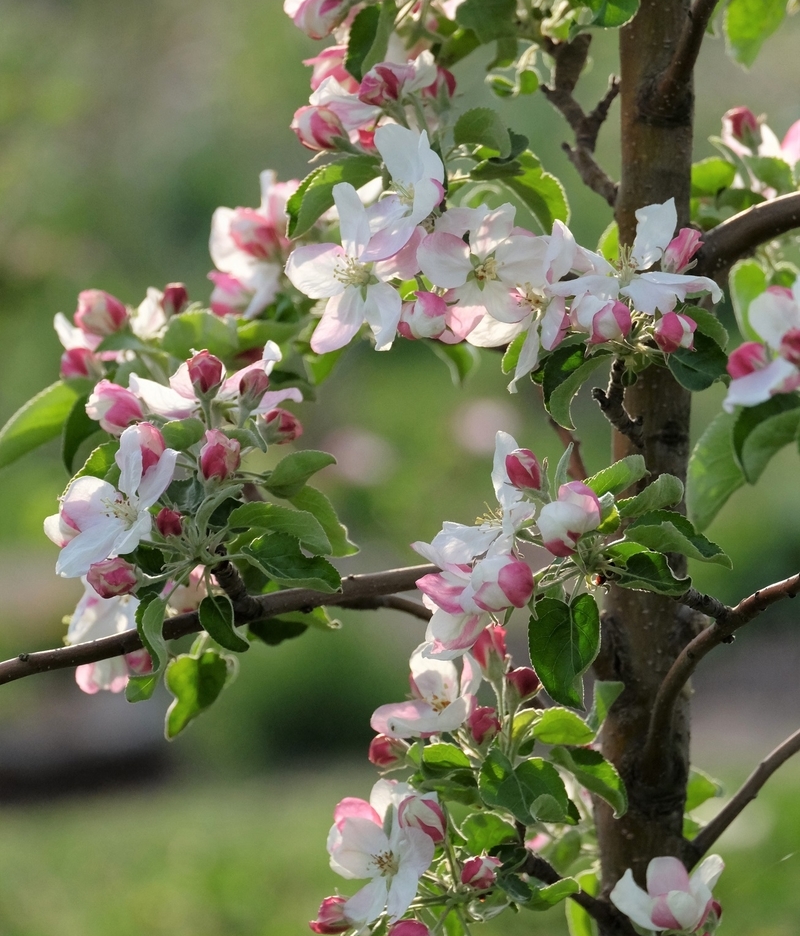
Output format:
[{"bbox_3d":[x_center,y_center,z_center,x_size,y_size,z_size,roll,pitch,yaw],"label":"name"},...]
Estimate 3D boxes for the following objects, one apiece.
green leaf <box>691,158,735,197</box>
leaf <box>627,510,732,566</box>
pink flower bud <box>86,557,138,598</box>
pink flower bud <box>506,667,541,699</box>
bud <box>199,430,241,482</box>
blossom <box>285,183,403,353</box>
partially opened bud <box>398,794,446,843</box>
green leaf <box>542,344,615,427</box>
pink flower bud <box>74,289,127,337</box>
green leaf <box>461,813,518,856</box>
[{"bbox_3d":[0.097,-0.092,2.270,0.019,0.013,0.013,1,5,0],"label":"green leaf"},{"bbox_3d":[0.082,0.021,2.100,0.032,0.008,0.014,20,18,6],"label":"leaf"},{"bbox_3d":[-0.087,0.033,2.190,0.016,0.013,0.013,0,0,-27],"label":"pink flower bud"},{"bbox_3d":[0.042,0.072,2.420,0.011,0.012,0.011,24,6,0],"label":"pink flower bud"},{"bbox_3d":[-0.060,-0.004,2.390,0.014,0.017,0.014,3,9,0],"label":"bud"},{"bbox_3d":[-0.017,-0.060,2.180,0.038,0.052,0.021,4,8,27],"label":"blossom"},{"bbox_3d":[0.007,0.106,2.180,0.013,0.015,0.013,-32,18,0],"label":"partially opened bud"},{"bbox_3d":[0.060,-0.027,2.420,0.013,0.028,0.018,28,0,-33],"label":"green leaf"},{"bbox_3d":[-0.093,-0.048,2.240,0.016,0.013,0.013,28,0,-12],"label":"pink flower bud"},{"bbox_3d":[0.027,0.113,2.200,0.018,0.015,0.010,0,7,0],"label":"green leaf"}]

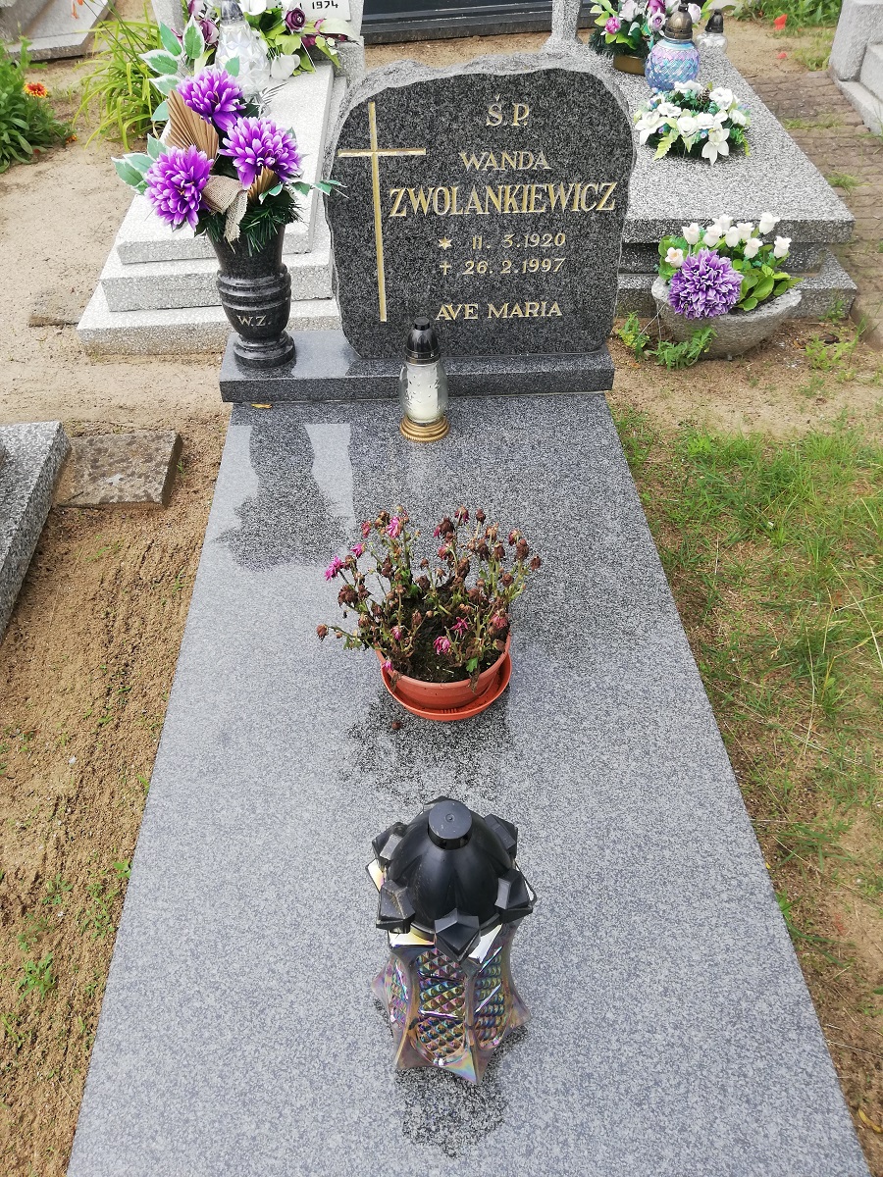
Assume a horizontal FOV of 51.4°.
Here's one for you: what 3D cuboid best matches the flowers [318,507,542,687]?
[{"bbox_3d":[-0.020,0.004,1.432,0.335,0.190,0.260,-2,43,-2],"label":"flowers"}]

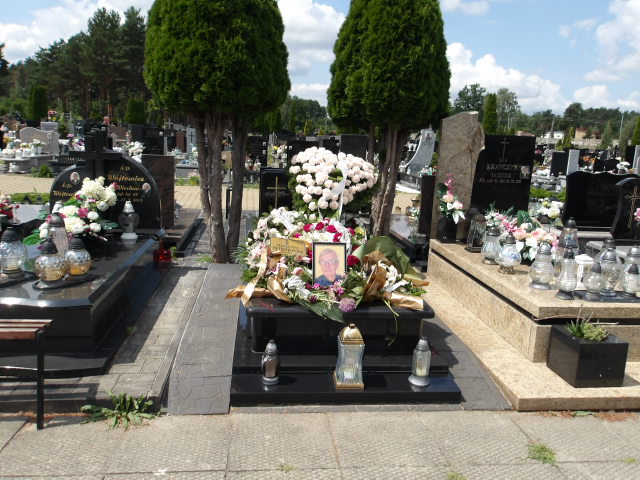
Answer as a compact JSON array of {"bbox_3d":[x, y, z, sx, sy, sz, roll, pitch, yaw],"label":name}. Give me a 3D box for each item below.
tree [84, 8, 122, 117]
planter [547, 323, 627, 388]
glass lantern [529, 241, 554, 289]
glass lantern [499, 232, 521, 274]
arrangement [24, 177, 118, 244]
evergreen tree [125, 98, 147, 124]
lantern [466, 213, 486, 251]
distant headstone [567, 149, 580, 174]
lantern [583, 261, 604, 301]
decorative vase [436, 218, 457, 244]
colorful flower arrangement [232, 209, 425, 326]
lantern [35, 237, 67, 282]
[{"bbox_3d":[-25.154,-19.577,58.000,4.300,14.000,4.300,1,12,-6],"label":"tree"},{"bbox_3d":[1.605,0.638,2.974,0.298,0.380,0.275,1,12,-8],"label":"planter"},{"bbox_3d":[1.621,0.179,3.628,0.180,0.330,0.180,2,12,-8],"label":"glass lantern"},{"bbox_3d":[1.510,0.101,3.988,0.180,0.320,0.180,2,12,-8],"label":"glass lantern"},{"bbox_3d":[-2.020,-0.233,4.075,0.660,0.540,0.420,2,12,-8],"label":"arrangement"},{"bbox_3d":[-11.088,-7.031,30.000,1.200,3.000,1.200,1,12,-6],"label":"evergreen tree"},{"bbox_3d":[1.459,-0.077,4.636,0.175,0.355,0.175,1,12,-8],"label":"lantern"},{"bbox_3d":[8.725,-2.615,17.260,0.380,0.980,0.110,2,12,-7],"label":"distant headstone"},{"bbox_3d":[1.856,0.269,3.370,0.137,0.250,0.137,1,12,-8],"label":"lantern"},{"bbox_3d":[1.298,-0.117,5.090,0.150,0.270,0.150,2,12,-8],"label":"decorative vase"},{"bbox_3d":[0.001,0.122,3.440,1.220,0.560,1.050,1,12,-8],"label":"colorful flower arrangement"},{"bbox_3d":[-1.643,0.136,3.019,0.195,0.290,0.195,1,12,-8],"label":"lantern"}]

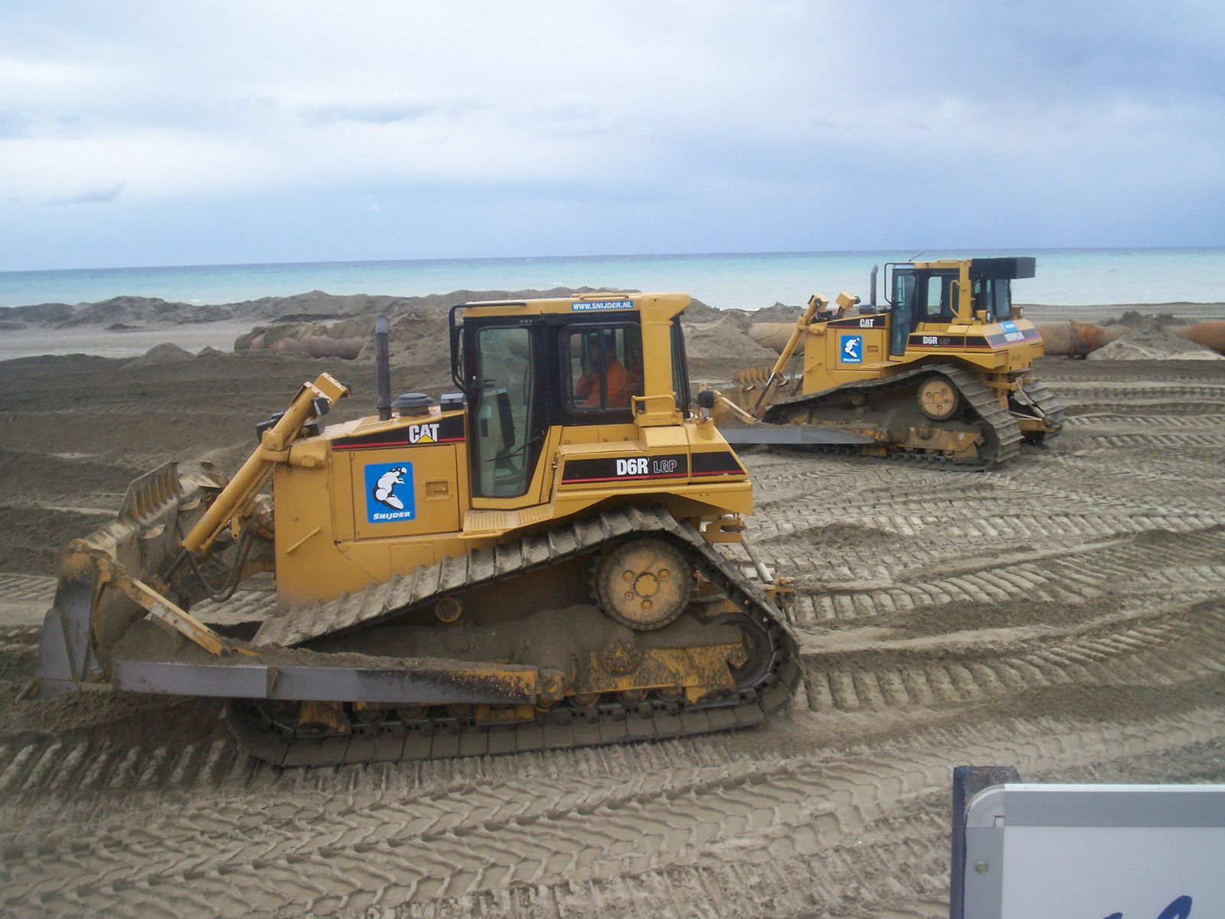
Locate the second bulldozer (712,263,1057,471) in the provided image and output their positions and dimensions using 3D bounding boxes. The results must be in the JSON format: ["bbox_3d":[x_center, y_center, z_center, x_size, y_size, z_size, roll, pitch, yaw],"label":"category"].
[{"bbox_3d":[4.726,-1.689,21.215,5.500,3.220,4.060,4,10,36],"label":"second bulldozer"}]

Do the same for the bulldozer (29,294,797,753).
[{"bbox_3d":[-1.224,0.326,10.340,5.520,3.220,4.060,-3,7,-7],"label":"bulldozer"}]

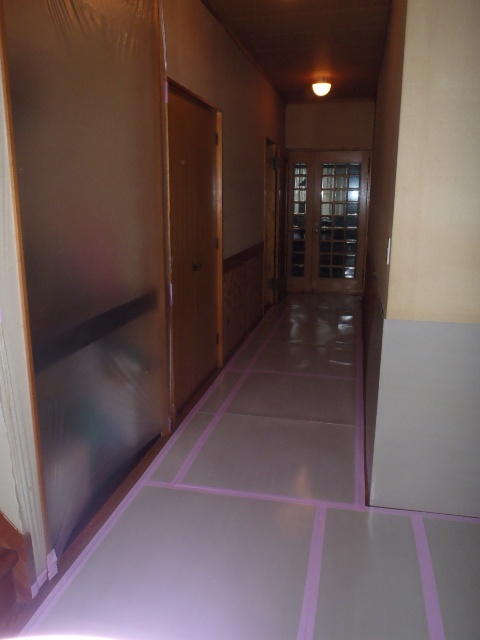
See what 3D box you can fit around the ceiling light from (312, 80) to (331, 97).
[{"bbox_3d":[0.943,-2.674,5.975,0.210,0.170,0.210,3,14,12],"label":"ceiling light"}]

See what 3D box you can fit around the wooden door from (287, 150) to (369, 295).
[{"bbox_3d":[1.248,-1.391,7.533,1.130,2.080,0.120,3,14,12],"label":"wooden door"}]

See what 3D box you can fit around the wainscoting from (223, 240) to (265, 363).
[{"bbox_3d":[0.070,-0.279,5.369,0.040,0.890,2.030,3,14,12],"label":"wainscoting"}]

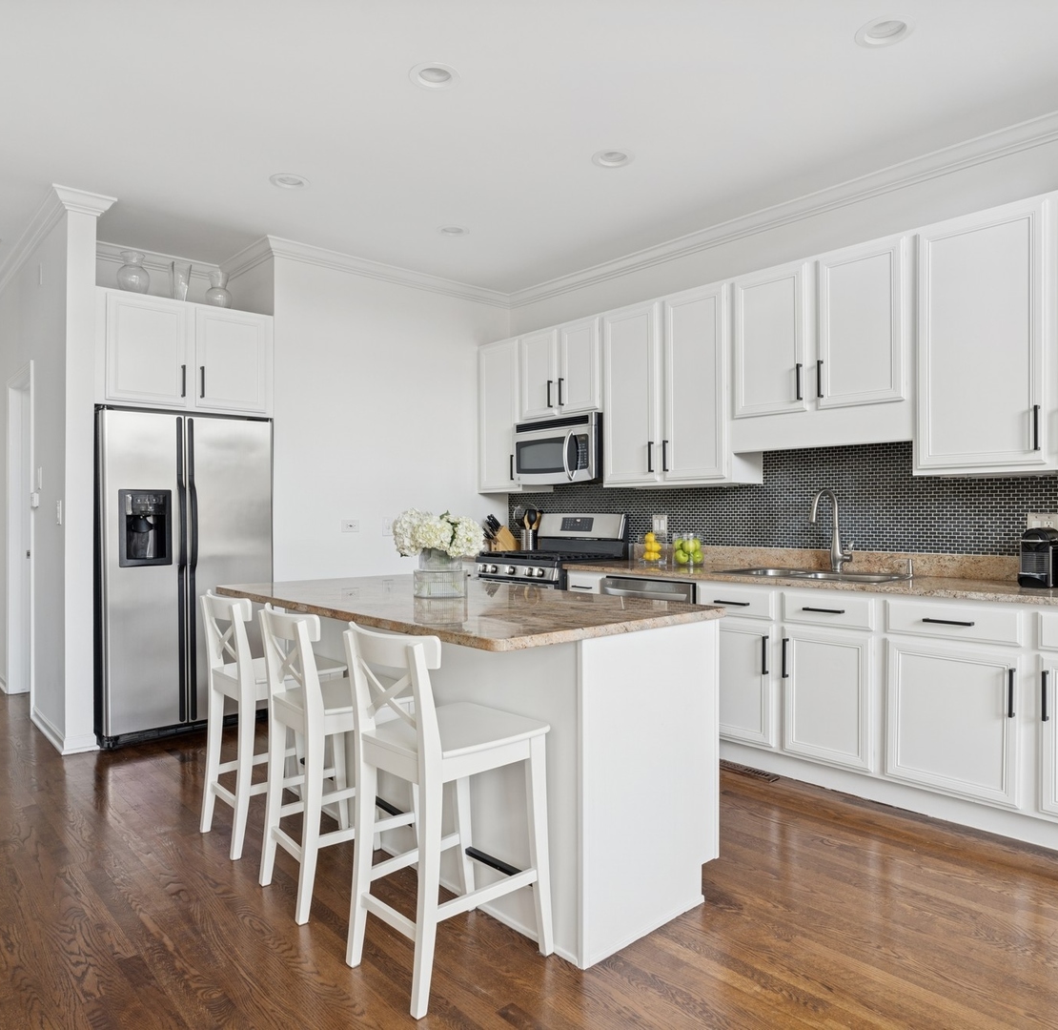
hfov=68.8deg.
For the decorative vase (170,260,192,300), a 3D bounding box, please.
[{"bbox_3d":[-1.981,-1.317,4.401,0.122,0.265,0.122,0,0,-42],"label":"decorative vase"}]

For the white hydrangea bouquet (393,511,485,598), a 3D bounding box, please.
[{"bbox_3d":[-0.325,0.135,2.770,0.310,0.312,0.310,0,0,0],"label":"white hydrangea bouquet"}]

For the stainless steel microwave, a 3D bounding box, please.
[{"bbox_3d":[0.276,-0.409,5.059,0.410,0.406,0.757,0,0,-42],"label":"stainless steel microwave"}]

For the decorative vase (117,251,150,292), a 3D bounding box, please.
[{"bbox_3d":[-2.175,-1.316,4.240,0.183,0.262,0.183,0,0,-42],"label":"decorative vase"}]

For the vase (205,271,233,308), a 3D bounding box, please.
[{"bbox_3d":[-1.849,-1.308,4.600,0.162,0.245,0.162,0,0,-42],"label":"vase"}]

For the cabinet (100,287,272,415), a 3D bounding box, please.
[{"bbox_3d":[-2.056,-0.881,4.488,0.948,0.608,0.550,0,0,-42],"label":"cabinet"}]

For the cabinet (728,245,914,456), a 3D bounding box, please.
[{"bbox_3d":[1.470,-0.781,3.791,0.323,0.915,0.930,0,0,-42],"label":"cabinet"}]

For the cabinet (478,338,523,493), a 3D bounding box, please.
[{"bbox_3d":[-0.113,-0.697,5.560,0.323,1.080,0.473,0,0,-42],"label":"cabinet"}]

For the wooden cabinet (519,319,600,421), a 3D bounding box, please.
[{"bbox_3d":[0.300,-0.937,5.098,0.323,0.604,0.768,0,0,-42],"label":"wooden cabinet"}]

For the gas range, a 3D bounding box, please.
[{"bbox_3d":[0.149,0.603,4.962,0.700,1.205,0.765,0,0,-42],"label":"gas range"}]

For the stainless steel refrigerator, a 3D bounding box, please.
[{"bbox_3d":[-2.047,0.322,4.435,0.885,1.767,0.780,0,0,-42],"label":"stainless steel refrigerator"}]

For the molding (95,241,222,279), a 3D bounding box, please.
[{"bbox_3d":[-2.321,-1.583,4.818,0.910,0.087,0.085,0,0,-42],"label":"molding"}]

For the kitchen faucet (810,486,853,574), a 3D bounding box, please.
[{"bbox_3d":[1.449,0.083,3.700,0.285,0.415,0.110,0,0,-42],"label":"kitchen faucet"}]

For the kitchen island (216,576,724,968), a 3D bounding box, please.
[{"bbox_3d":[-0.333,0.750,2.846,0.940,0.909,1.885,0,0,-42],"label":"kitchen island"}]

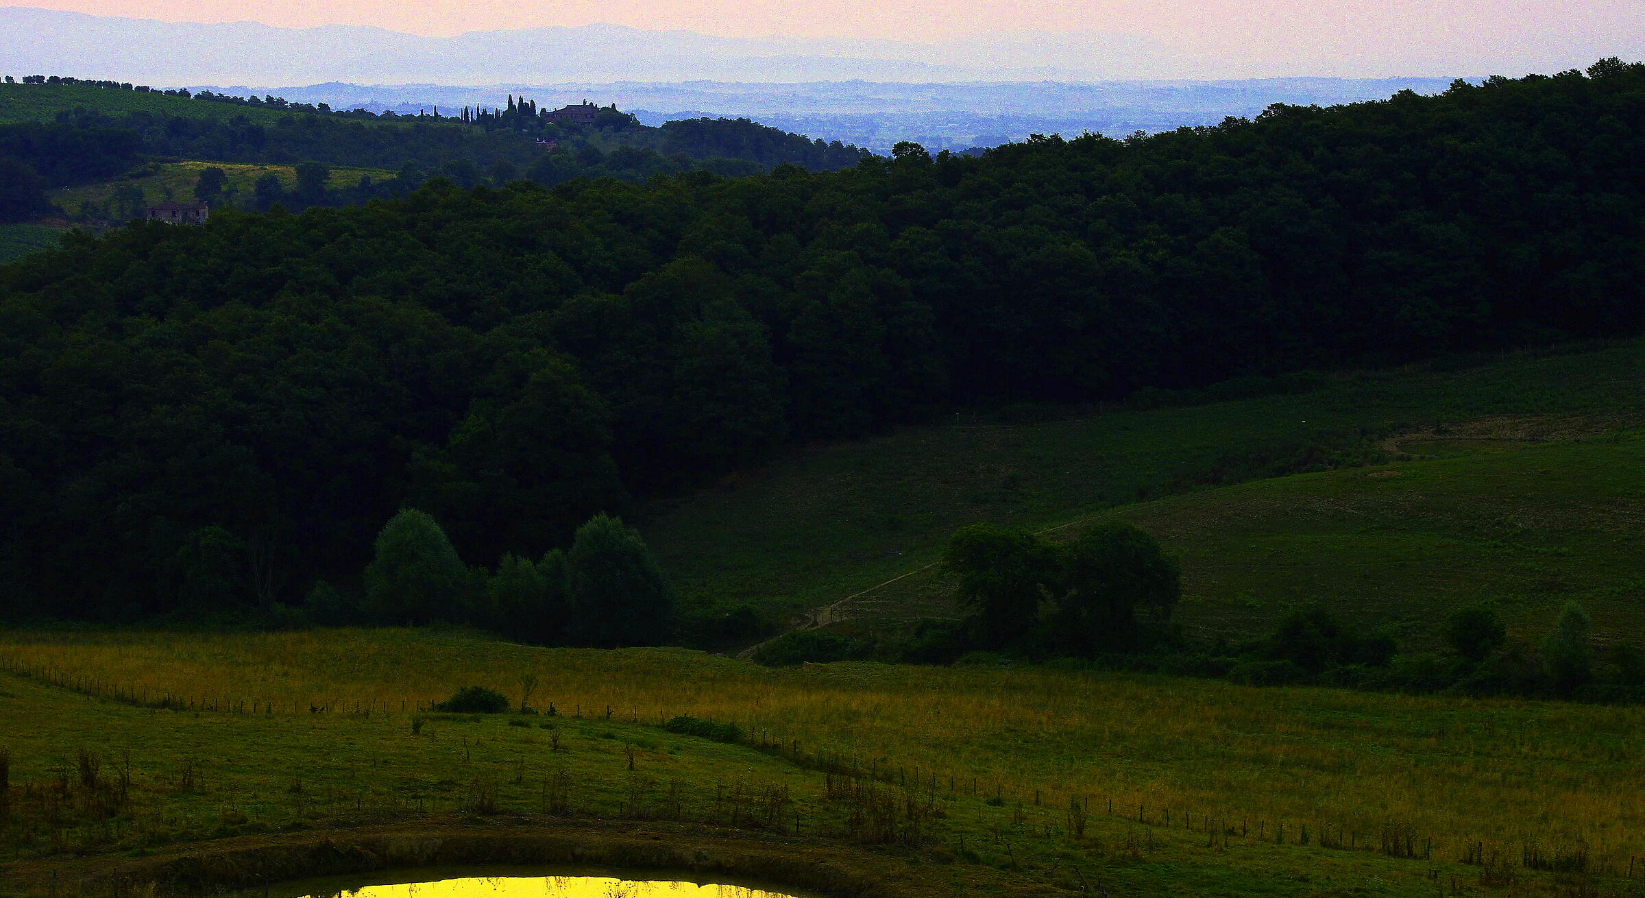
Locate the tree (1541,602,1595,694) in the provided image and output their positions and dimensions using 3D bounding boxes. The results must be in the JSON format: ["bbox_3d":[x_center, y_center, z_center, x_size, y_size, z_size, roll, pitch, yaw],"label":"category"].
[{"bbox_3d":[56.204,15.075,282.000,4.168,6.785,3.959,0,6,0],"label":"tree"}]

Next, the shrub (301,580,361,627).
[{"bbox_3d":[-44.090,14.108,335.000,5.181,4.606,4.922,0,6,0],"label":"shrub"}]

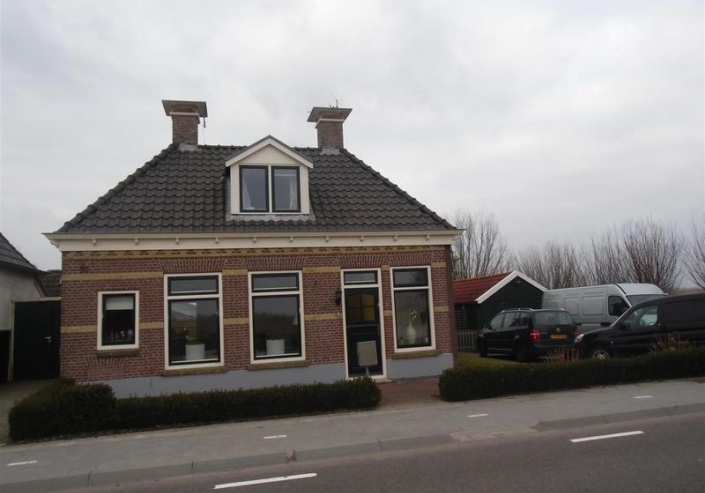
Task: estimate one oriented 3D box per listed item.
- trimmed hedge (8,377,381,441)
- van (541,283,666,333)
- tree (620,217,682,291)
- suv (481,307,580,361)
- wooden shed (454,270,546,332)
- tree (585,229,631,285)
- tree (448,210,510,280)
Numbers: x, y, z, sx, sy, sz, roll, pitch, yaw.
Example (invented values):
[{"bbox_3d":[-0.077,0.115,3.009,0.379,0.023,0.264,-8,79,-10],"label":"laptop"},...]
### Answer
[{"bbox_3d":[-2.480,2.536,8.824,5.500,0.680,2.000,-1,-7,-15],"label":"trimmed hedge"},{"bbox_3d":[9.221,2.476,17.607,2.000,2.400,5.350,-1,-7,-15],"label":"van"},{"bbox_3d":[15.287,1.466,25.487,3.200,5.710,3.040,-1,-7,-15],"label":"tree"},{"bbox_3d":[5.918,3.062,17.819,1.820,1.660,4.400,-1,-6,-12],"label":"suv"},{"bbox_3d":[6.355,2.995,24.602,4.000,3.250,6.200,-1,-7,-15],"label":"wooden shed"},{"bbox_3d":[14.359,1.815,28.088,2.800,5.680,2.660,-1,-7,-15],"label":"tree"},{"bbox_3d":[7.978,1.486,31.083,4.000,7.600,3.800,-1,-7,-15],"label":"tree"}]

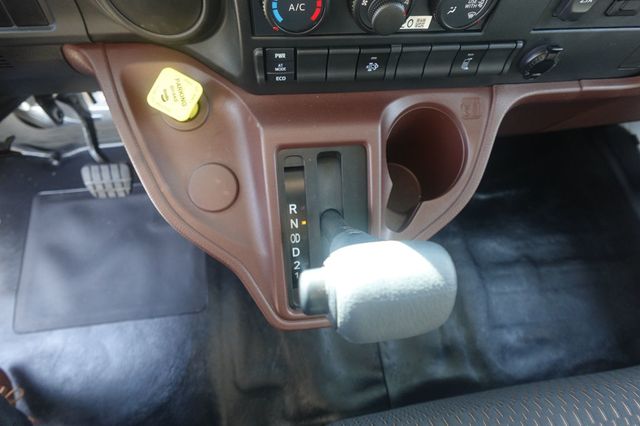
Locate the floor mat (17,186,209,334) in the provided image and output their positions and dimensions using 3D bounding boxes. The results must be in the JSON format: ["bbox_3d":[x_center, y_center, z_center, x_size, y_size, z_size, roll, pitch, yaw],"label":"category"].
[{"bbox_3d":[-0.438,0.080,0.777,0.370,0.012,0.311,-5,68,-8],"label":"floor mat"}]

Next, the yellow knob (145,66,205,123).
[{"bbox_3d":[-0.146,-0.118,0.369,0.047,0.035,0.044,31,90,-6],"label":"yellow knob"}]

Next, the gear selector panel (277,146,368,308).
[{"bbox_3d":[0.006,0.017,0.370,0.090,0.018,0.166,-5,101,-8],"label":"gear selector panel"}]

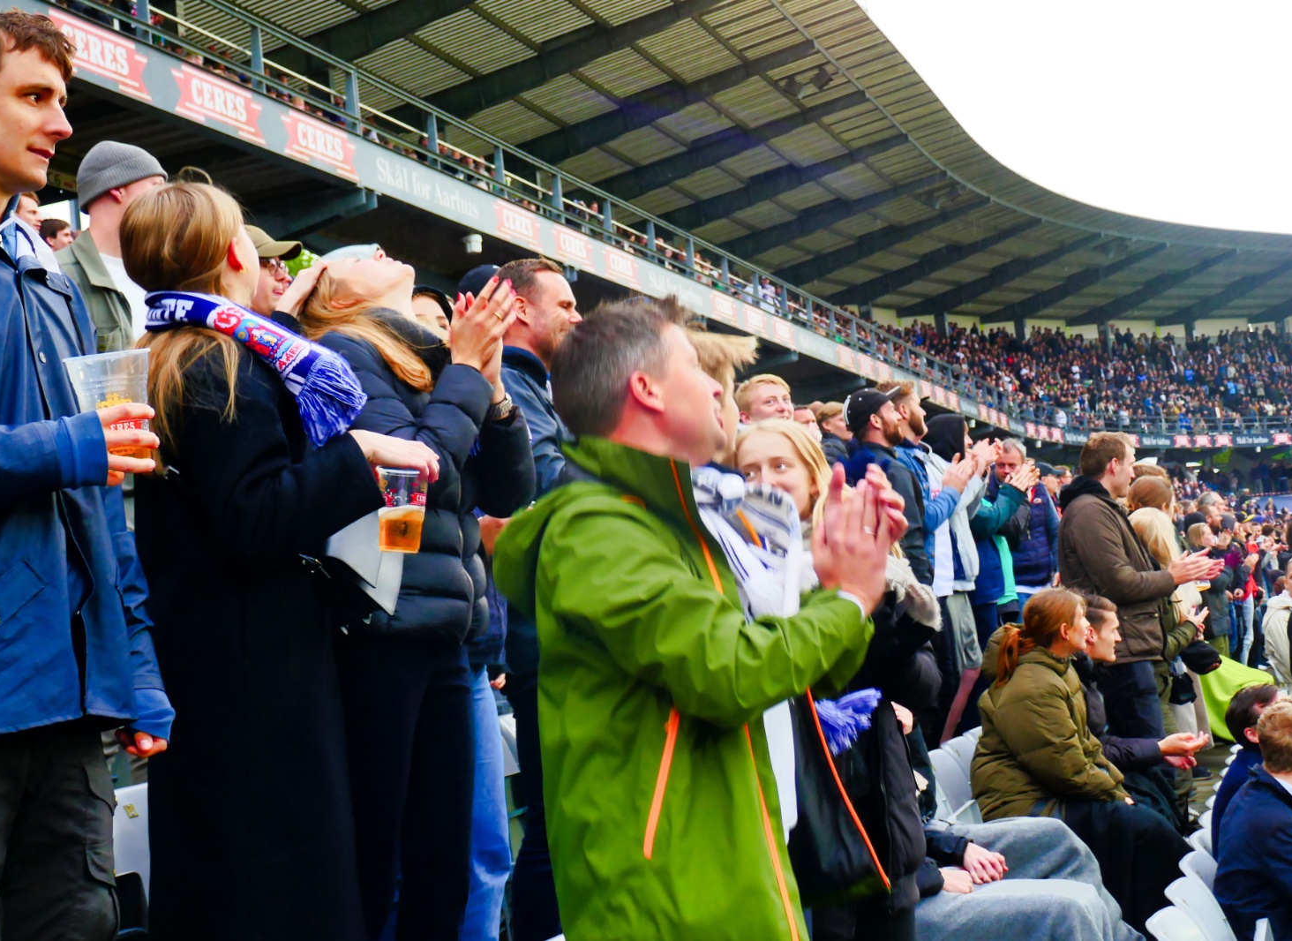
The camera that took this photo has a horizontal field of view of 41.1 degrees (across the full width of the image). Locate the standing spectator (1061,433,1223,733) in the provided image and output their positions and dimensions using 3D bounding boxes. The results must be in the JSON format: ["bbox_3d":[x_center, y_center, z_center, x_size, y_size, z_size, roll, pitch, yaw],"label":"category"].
[{"bbox_3d":[2.023,0.760,7.064,0.620,1.830,0.530,0,-2,3],"label":"standing spectator"}]

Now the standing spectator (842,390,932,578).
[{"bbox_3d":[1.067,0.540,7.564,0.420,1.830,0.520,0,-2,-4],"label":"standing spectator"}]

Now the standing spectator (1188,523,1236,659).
[{"bbox_3d":[4.695,1.269,14.267,0.450,1.680,0.480,0,-2,8],"label":"standing spectator"}]

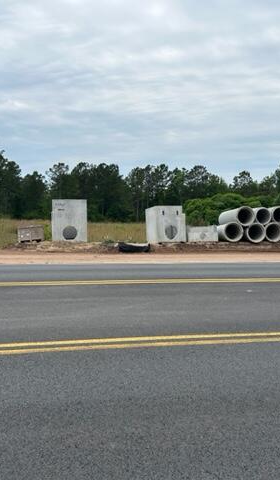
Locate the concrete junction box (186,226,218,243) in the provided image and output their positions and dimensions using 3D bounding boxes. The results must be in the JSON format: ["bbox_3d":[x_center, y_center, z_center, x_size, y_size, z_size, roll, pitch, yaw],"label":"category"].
[{"bbox_3d":[3.261,-0.320,25.256,1.520,0.760,1.350,0,3,1],"label":"concrete junction box"}]

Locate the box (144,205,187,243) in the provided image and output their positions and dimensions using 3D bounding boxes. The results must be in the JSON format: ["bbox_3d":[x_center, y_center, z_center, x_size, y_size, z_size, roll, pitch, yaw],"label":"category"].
[{"bbox_3d":[1.345,-0.794,25.085,1.550,1.820,1.550,-2,0,-19],"label":"box"}]

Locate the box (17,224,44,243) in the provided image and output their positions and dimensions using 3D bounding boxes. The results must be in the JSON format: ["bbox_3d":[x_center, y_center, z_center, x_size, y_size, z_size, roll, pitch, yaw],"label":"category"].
[{"bbox_3d":[-5.677,-0.281,25.119,1.300,0.780,1.100,-4,3,-12],"label":"box"}]

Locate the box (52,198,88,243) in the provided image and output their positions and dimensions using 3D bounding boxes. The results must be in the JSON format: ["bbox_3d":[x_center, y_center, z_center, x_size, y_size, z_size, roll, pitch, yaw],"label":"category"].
[{"bbox_3d":[-3.675,-1.012,25.387,1.790,2.200,1.700,0,3,-8],"label":"box"}]

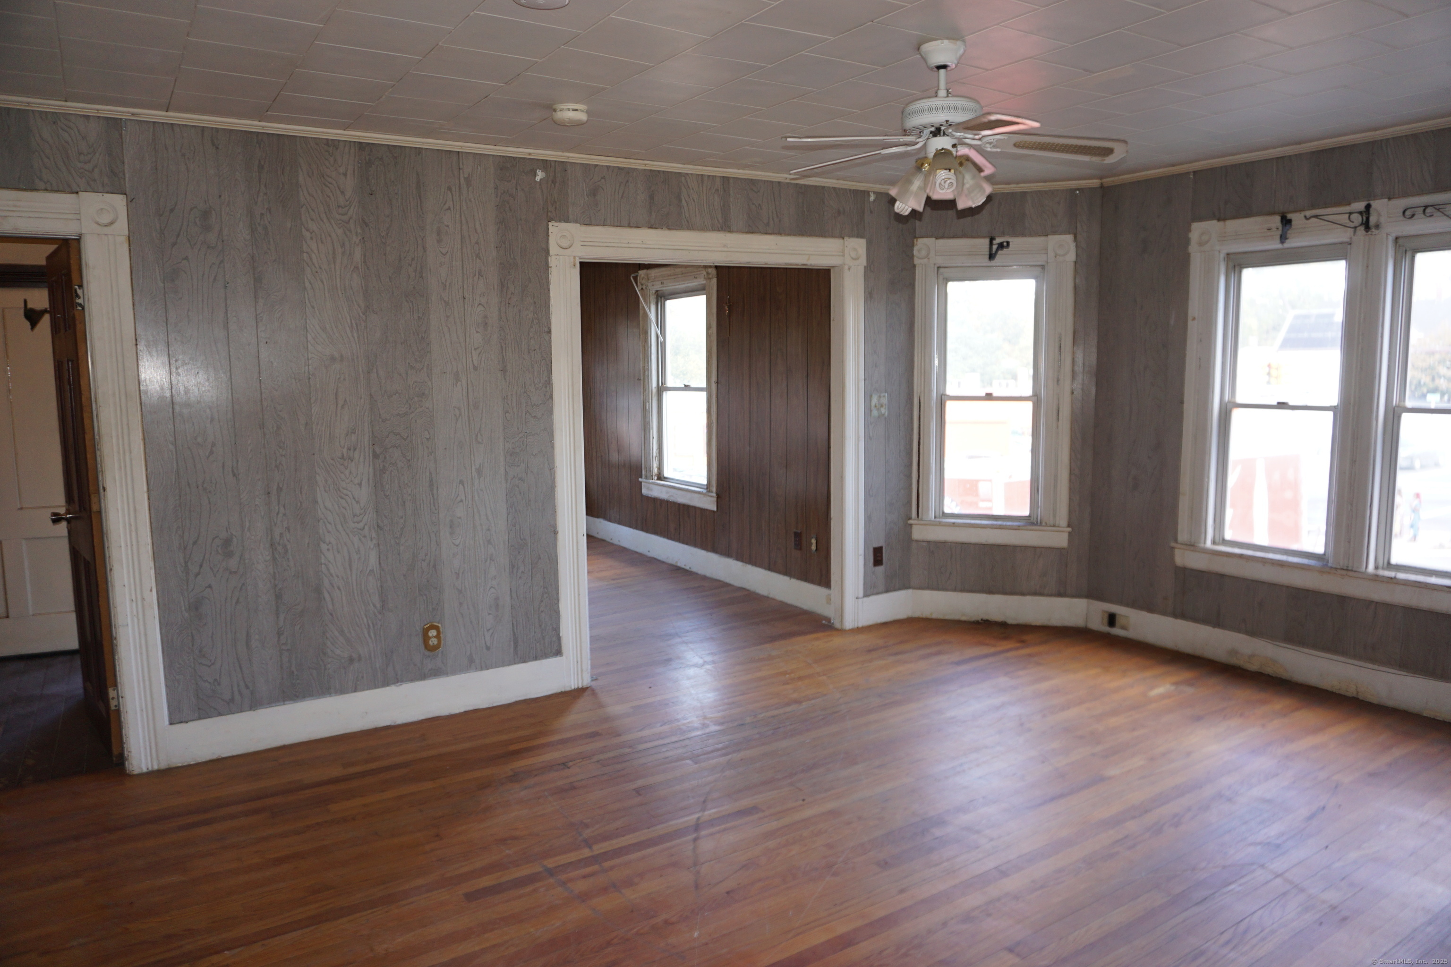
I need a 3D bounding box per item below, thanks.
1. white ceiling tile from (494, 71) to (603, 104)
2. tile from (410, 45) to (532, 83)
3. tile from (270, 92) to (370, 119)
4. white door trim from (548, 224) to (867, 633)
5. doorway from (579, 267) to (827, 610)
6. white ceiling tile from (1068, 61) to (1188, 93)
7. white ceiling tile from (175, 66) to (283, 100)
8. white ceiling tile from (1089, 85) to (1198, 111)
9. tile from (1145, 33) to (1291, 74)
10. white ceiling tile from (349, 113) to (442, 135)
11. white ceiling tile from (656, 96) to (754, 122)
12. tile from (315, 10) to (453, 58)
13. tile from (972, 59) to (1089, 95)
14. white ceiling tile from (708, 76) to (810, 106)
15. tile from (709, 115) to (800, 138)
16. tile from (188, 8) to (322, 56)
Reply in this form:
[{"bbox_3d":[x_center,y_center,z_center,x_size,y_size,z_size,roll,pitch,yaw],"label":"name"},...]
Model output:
[{"bbox_3d":[-0.589,-1.322,3.242,0.303,0.016,0.303,-5,9,-33],"label":"white ceiling tile"},{"bbox_3d":[-0.769,-1.284,2.962,0.302,0.015,0.302,-5,9,-33],"label":"tile"},{"bbox_3d":[-1.452,-1.347,3.460,0.303,0.016,0.303,-5,9,-33],"label":"tile"},{"bbox_3d":[-0.026,-0.169,4.945,1.807,2.165,0.130,-5,9,-31],"label":"white door trim"},{"bbox_3d":[-0.033,-0.095,4.833,1.490,1.930,0.140,-5,9,-31],"label":"doorway"},{"bbox_3d":[1.297,-1.319,3.145,0.302,0.015,0.302,-5,9,-33],"label":"white ceiling tile"},{"bbox_3d":[-1.623,-1.307,3.168,0.303,0.016,0.303,-5,9,-33],"label":"white ceiling tile"},{"bbox_3d":[1.470,-1.355,3.421,0.303,0.016,0.303,-5,9,-33],"label":"white ceiling tile"},{"bbox_3d":[1.461,-1.286,2.888,0.302,0.015,0.302,-5,9,-33],"label":"tile"},{"bbox_3d":[-1.266,-1.382,3.726,0.302,0.015,0.302,-5,9,-33],"label":"white ceiling tile"},{"bbox_3d":[-0.063,-1.365,3.540,0.305,0.018,0.305,-5,9,-33],"label":"white ceiling tile"},{"bbox_3d":[-0.923,-1.215,2.610,0.303,0.015,0.303,-6,9,-32],"label":"tile"},{"bbox_3d":[0.956,-1.308,3.096,0.305,0.018,0.305,-5,9,-33],"label":"tile"},{"bbox_3d":[0.109,-1.332,3.297,0.303,0.016,0.303,-5,9,-33],"label":"white ceiling tile"},{"bbox_3d":[0.115,-1.403,3.822,0.305,0.018,0.305,-5,9,-33],"label":"tile"},{"bbox_3d":[-1.287,-1.240,2.644,0.302,0.015,0.302,-5,9,-33],"label":"tile"}]

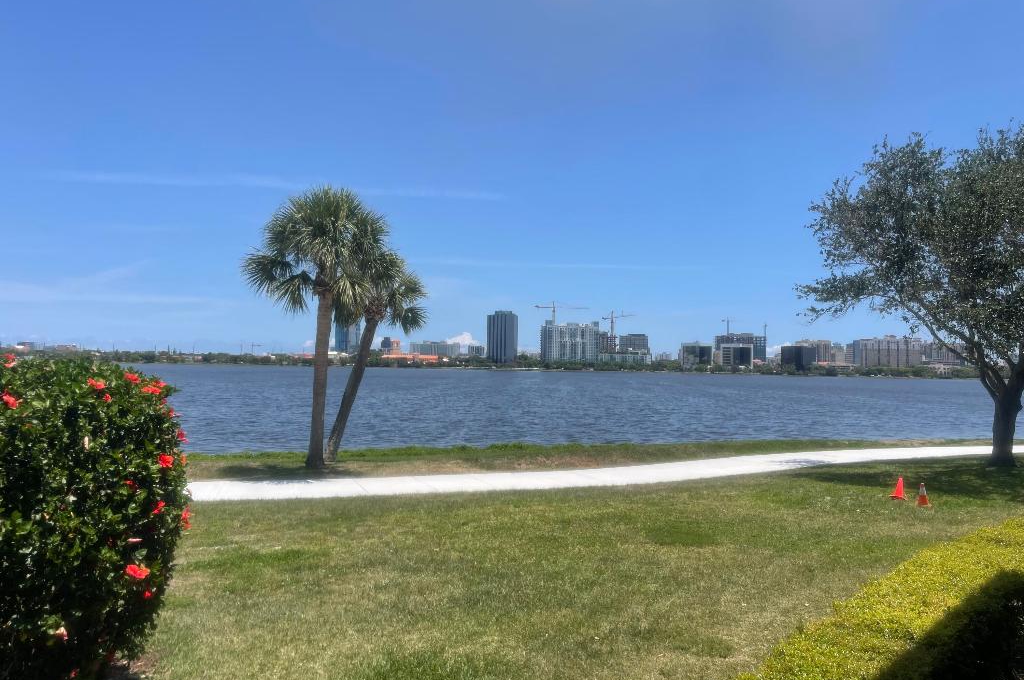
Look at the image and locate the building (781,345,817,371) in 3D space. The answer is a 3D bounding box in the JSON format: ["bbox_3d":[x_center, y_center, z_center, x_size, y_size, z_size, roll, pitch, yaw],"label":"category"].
[{"bbox_3d":[356.570,24.700,955.590,38.500,32.930,34.000,0,-2,12],"label":"building"}]

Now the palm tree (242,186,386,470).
[{"bbox_3d":[-4.674,-0.272,18.200,3.350,6.700,3.350,1,-2,0],"label":"palm tree"}]

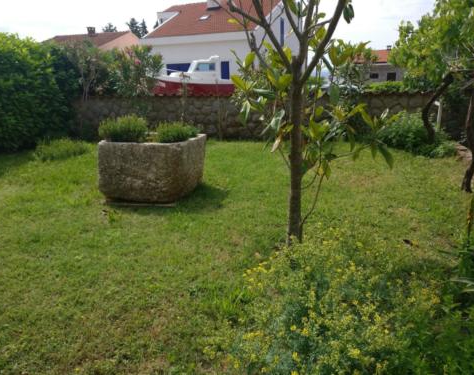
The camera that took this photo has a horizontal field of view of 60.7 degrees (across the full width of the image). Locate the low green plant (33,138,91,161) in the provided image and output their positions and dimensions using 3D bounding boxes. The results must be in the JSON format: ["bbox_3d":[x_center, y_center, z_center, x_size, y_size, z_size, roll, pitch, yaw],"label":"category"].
[{"bbox_3d":[-3.990,-0.913,9.126,1.250,0.380,0.950,-5,14,-19],"label":"low green plant"}]

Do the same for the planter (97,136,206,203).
[{"bbox_3d":[-1.100,-0.306,5.578,1.133,0.742,1.058,2,14,9],"label":"planter"}]

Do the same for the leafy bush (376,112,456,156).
[{"bbox_3d":[4.042,-1.280,9.055,1.600,0.980,1.300,0,14,0],"label":"leafy bush"}]

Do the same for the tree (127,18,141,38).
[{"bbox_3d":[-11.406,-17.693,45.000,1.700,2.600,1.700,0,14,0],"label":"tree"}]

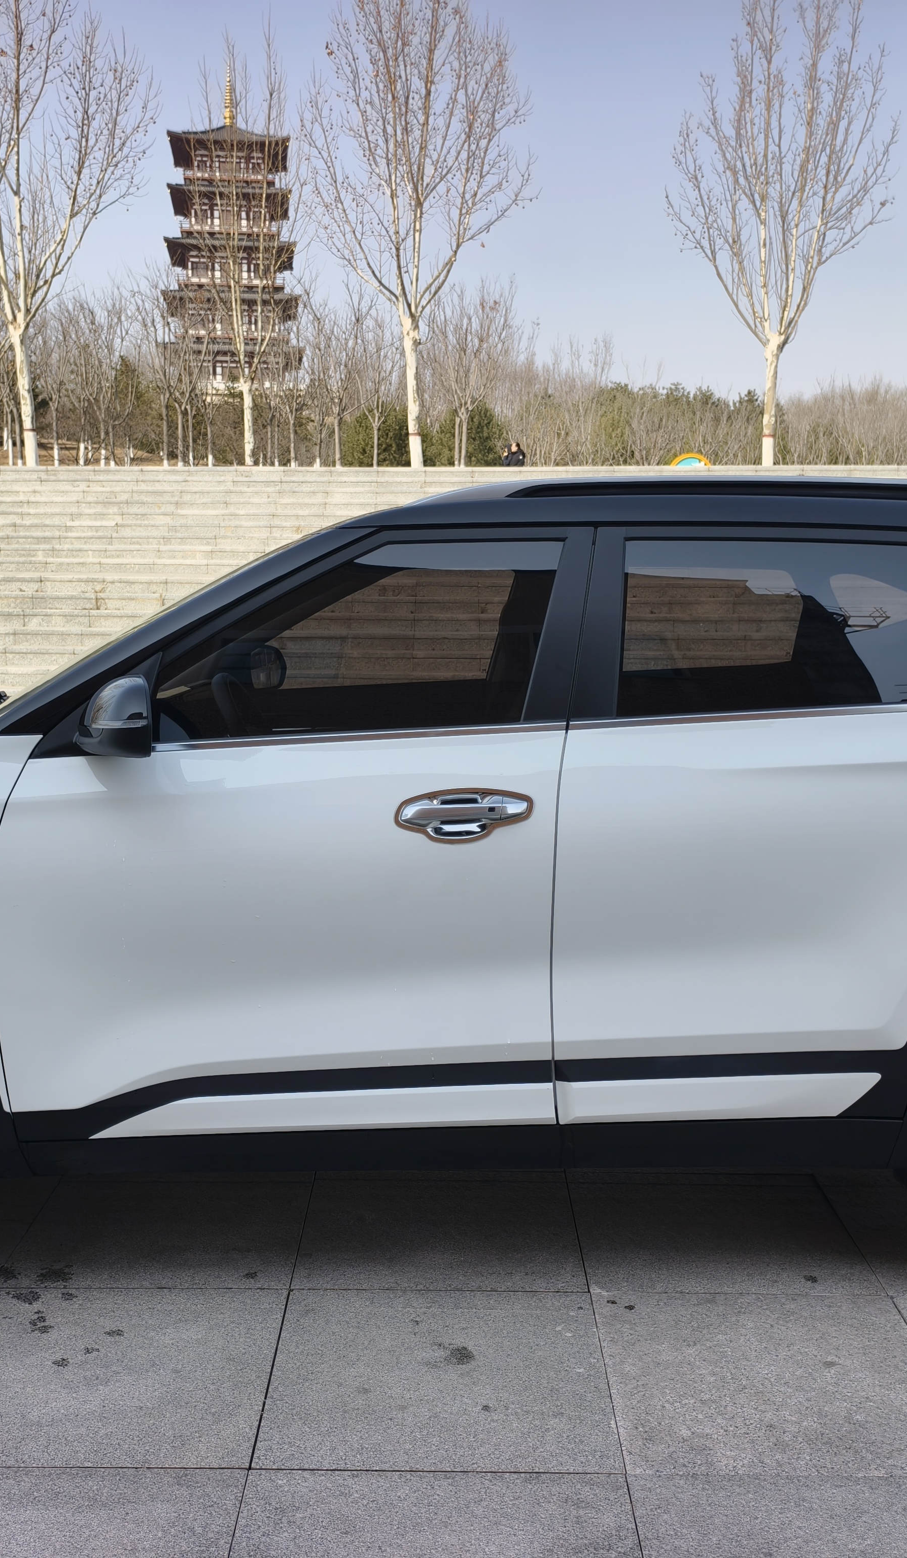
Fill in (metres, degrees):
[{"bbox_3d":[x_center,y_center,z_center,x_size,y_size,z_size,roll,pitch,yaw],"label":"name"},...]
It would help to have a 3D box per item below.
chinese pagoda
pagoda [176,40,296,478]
[{"bbox_3d":[-23.927,-58.403,148.566,14.800,35.500,14.800,0,8,0],"label":"chinese pagoda"},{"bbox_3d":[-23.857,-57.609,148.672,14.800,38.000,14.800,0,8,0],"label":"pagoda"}]

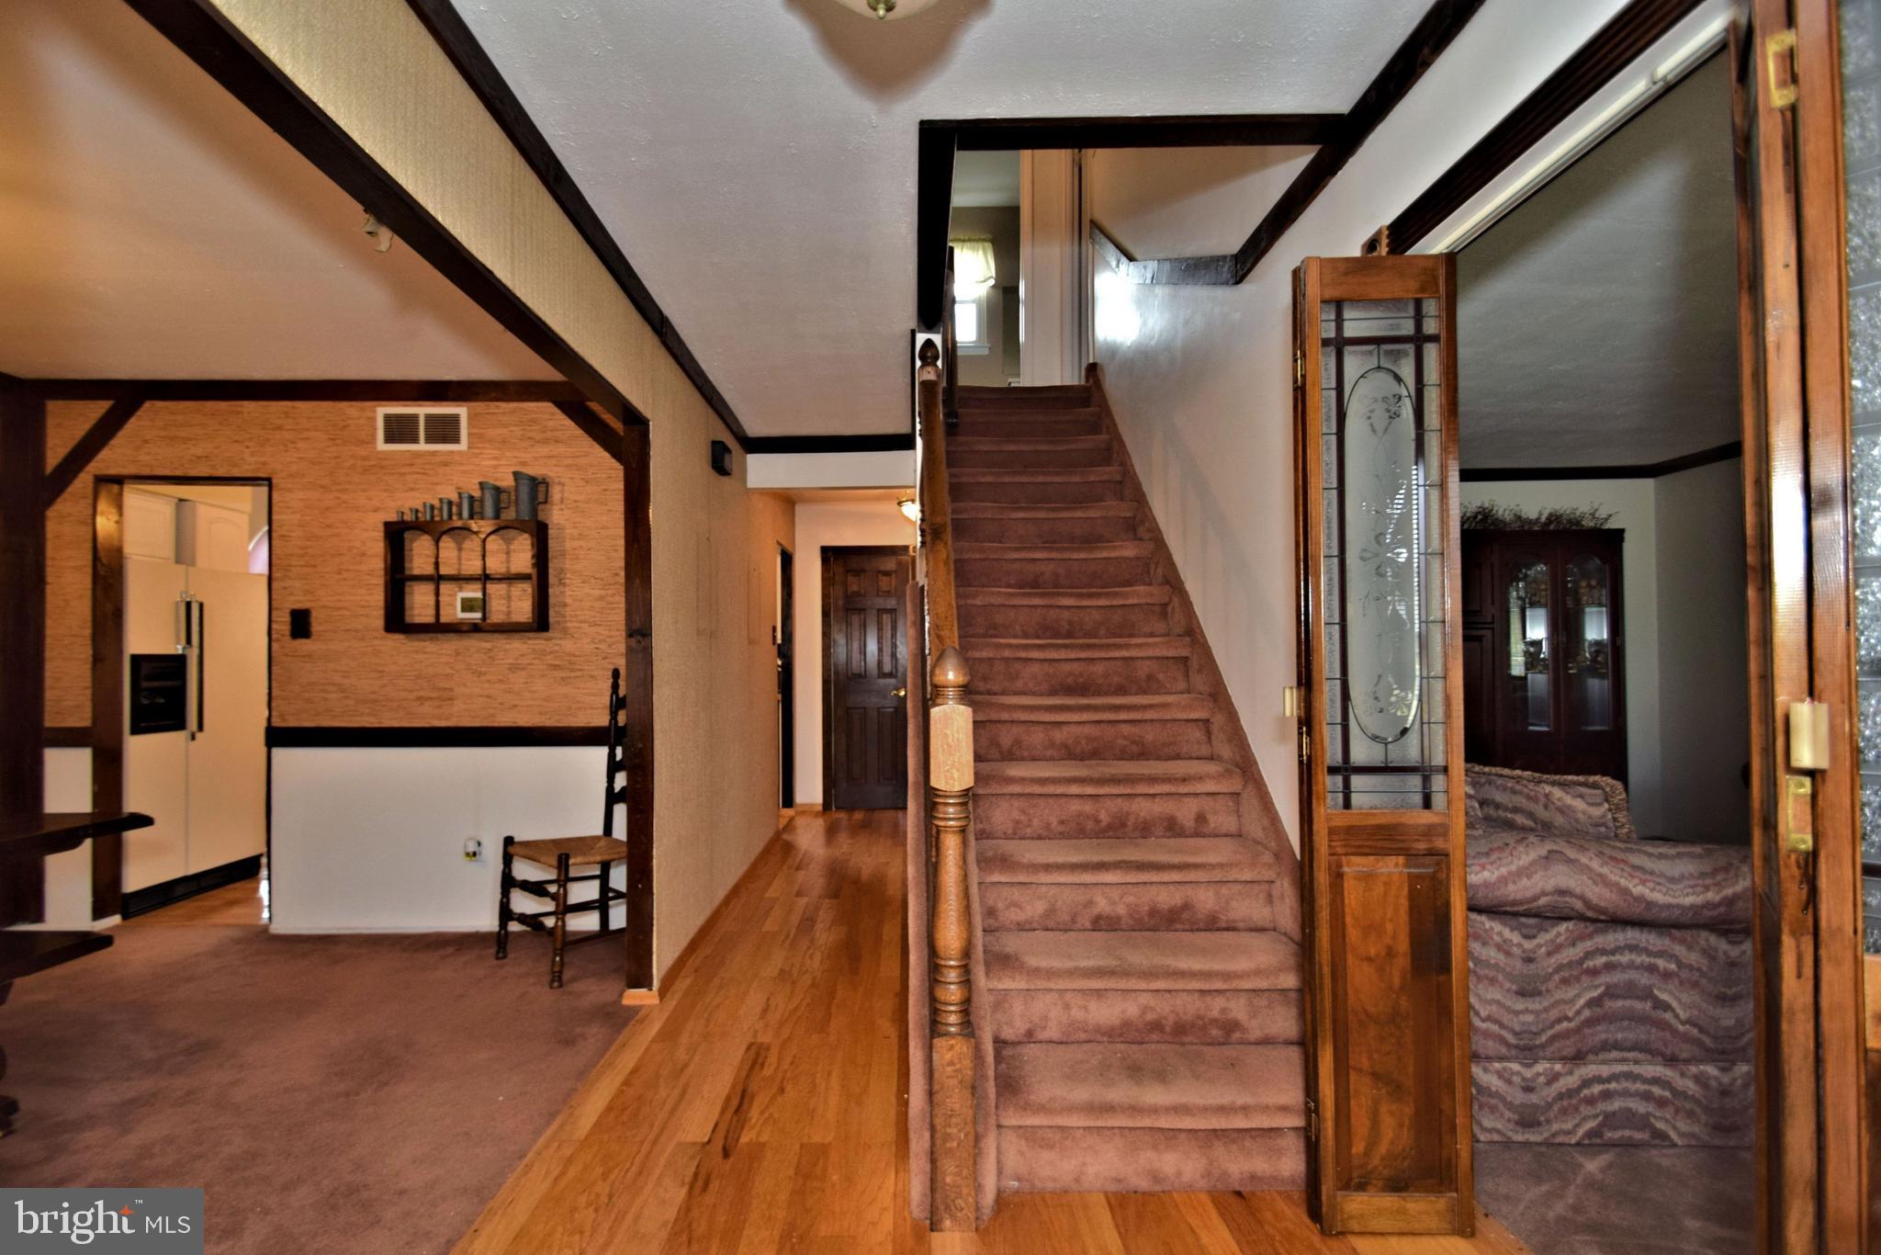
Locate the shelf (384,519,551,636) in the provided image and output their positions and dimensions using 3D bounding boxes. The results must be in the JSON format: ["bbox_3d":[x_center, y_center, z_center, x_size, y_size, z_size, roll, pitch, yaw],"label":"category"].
[{"bbox_3d":[-2.068,-0.215,3.420,0.650,0.477,0.115,0,-2,-2],"label":"shelf"}]

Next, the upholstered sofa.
[{"bbox_3d":[1.580,0.860,2.900,0.930,0.870,1.950,0,-2,1],"label":"upholstered sofa"}]

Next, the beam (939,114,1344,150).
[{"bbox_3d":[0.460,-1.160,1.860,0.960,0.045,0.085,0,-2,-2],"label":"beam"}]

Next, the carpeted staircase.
[{"bbox_3d":[0.490,-0.060,3.170,0.860,2.730,2.760,0,-2,-2],"label":"carpeted staircase"}]

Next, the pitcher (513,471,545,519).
[{"bbox_3d":[-1.795,-0.567,3.420,0.135,0.215,0.100,0,-2,0],"label":"pitcher"}]

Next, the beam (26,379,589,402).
[{"bbox_3d":[-2.680,-1.045,3.450,2.650,0.105,0.060,0,-2,-2],"label":"beam"}]

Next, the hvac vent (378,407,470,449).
[{"bbox_3d":[-2.297,-0.881,3.465,0.400,0.192,0.025,0,-2,-2],"label":"hvac vent"}]

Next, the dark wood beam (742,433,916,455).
[{"bbox_3d":[-0.624,-1.027,4.380,0.960,0.110,0.035,0,-2,-2],"label":"dark wood beam"}]

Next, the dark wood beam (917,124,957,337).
[{"bbox_3d":[-0.026,-1.139,2.390,0.092,0.040,1.120,0,-2,-2],"label":"dark wood beam"}]

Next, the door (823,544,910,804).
[{"bbox_3d":[-0.560,0.411,6.180,0.670,2.050,0.060,0,-2,-2],"label":"door"}]

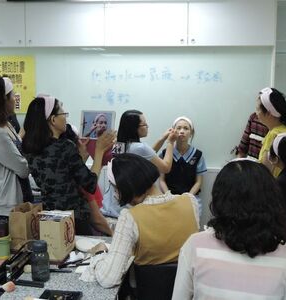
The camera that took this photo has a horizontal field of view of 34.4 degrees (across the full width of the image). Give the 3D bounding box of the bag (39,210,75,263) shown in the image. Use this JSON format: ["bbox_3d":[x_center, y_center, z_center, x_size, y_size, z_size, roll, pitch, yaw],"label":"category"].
[{"bbox_3d":[-0.384,0.384,2.075,0.097,0.185,0.172,2,7,12],"label":"bag"}]

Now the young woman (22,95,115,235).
[{"bbox_3d":[-0.432,0.416,2.683,0.450,1.480,0.460,-5,8,-40],"label":"young woman"}]

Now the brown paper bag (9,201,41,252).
[{"bbox_3d":[-0.546,0.361,2.175,0.100,0.205,0.175,2,7,11],"label":"brown paper bag"}]

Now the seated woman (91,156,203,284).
[{"bbox_3d":[0.006,0.624,2.062,0.460,1.210,0.640,-5,8,-41],"label":"seated woman"}]

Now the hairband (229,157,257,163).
[{"bbox_3d":[0.329,0.093,1.520,0.165,0.150,0.120,-1,6,-8],"label":"hairband"}]

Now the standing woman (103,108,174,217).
[{"bbox_3d":[-0.062,0.370,3.694,0.700,1.360,0.470,-2,7,-20],"label":"standing woman"}]

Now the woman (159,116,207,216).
[{"bbox_3d":[0.313,0.405,3.627,0.460,1.310,0.680,1,6,3],"label":"woman"}]

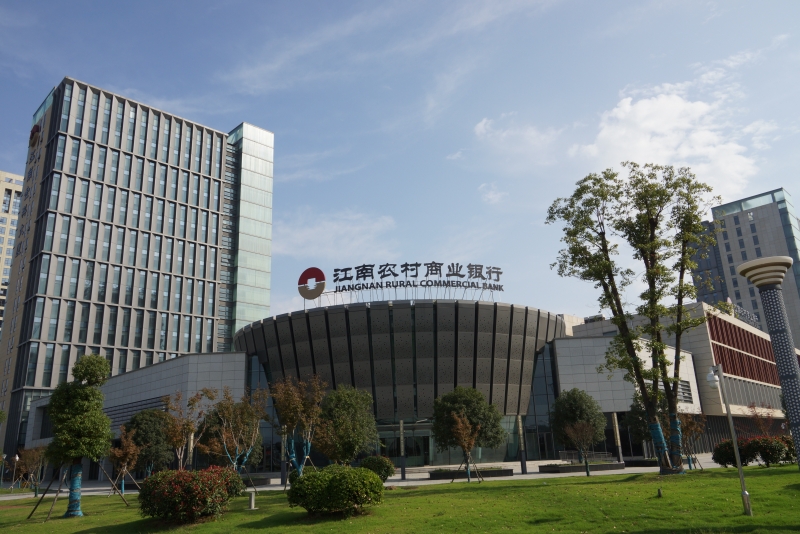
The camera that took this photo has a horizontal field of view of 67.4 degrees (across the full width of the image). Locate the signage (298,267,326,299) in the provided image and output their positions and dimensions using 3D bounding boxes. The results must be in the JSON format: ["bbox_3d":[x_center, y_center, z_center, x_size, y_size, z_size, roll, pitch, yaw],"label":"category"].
[{"bbox_3d":[-8.486,1.665,58.991,3.200,3.200,0.450,-11,-19,25],"label":"signage"}]

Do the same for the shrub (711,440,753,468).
[{"bbox_3d":[18.499,10.373,33.494,2.232,1.550,2.232,-3,-17,0],"label":"shrub"}]

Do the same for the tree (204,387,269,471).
[{"bbox_3d":[-9.586,9.956,35.189,3.635,5.810,3.635,-3,-17,0],"label":"tree"}]

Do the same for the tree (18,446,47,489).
[{"bbox_3d":[-29.871,16.320,48.785,2.276,3.320,2.276,-3,-17,0],"label":"tree"}]

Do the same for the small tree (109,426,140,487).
[{"bbox_3d":[-16.920,11.733,36.729,1.897,4.050,1.897,-3,-17,0],"label":"small tree"}]

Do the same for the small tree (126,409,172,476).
[{"bbox_3d":[-18.914,13.431,45.319,3.473,5.360,3.473,-3,-17,0],"label":"small tree"}]

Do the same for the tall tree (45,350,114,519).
[{"bbox_3d":[-11.640,5.992,21.730,2.281,5.650,2.281,-3,-17,0],"label":"tall tree"}]

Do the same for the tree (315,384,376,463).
[{"bbox_3d":[-3.807,11.531,42.715,4.412,6.260,4.412,-3,-17,0],"label":"tree"}]

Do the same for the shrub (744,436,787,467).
[{"bbox_3d":[19.497,9.863,32.016,2.240,1.580,2.240,-3,-17,0],"label":"shrub"}]

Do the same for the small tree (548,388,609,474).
[{"bbox_3d":[12.360,11.000,41.561,3.878,5.090,3.878,-3,-17,0],"label":"small tree"}]

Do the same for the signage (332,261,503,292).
[{"bbox_3d":[2.123,1.001,58.302,17.066,2.550,2.417,0,-17,-8],"label":"signage"}]

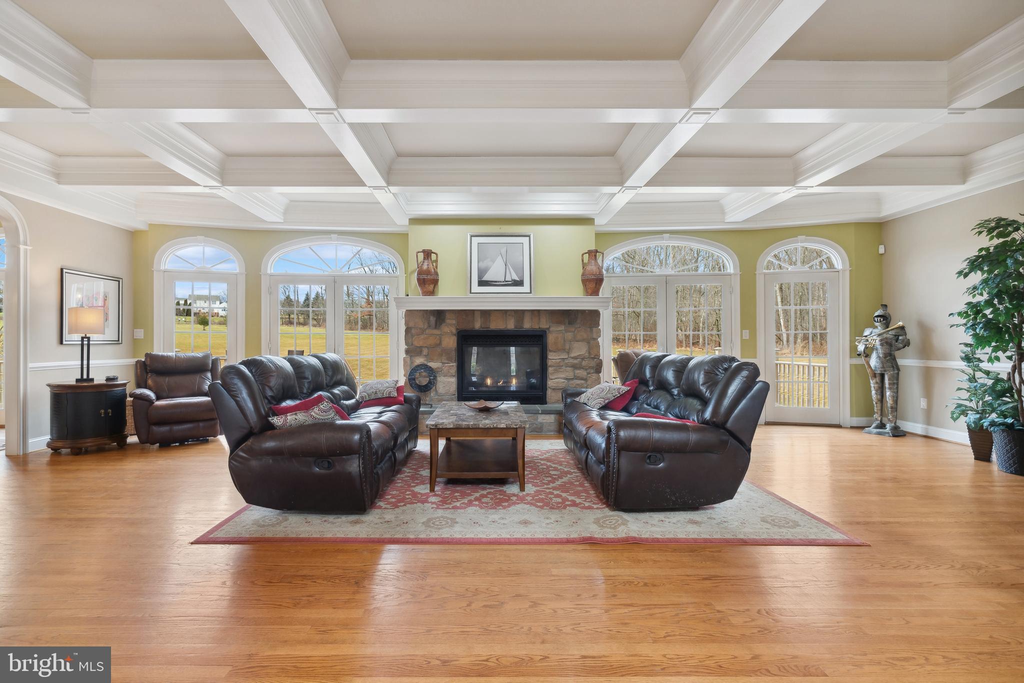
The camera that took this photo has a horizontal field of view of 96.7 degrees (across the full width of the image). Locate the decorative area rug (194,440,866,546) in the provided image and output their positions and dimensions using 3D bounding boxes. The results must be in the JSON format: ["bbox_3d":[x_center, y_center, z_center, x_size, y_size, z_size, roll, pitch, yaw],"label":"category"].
[{"bbox_3d":[0.075,1.118,3.860,3.740,0.016,2.680,0,0,-1],"label":"decorative area rug"}]

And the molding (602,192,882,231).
[{"bbox_3d":[2.990,-1.747,6.230,3.680,0.330,0.420,0,0,7],"label":"molding"}]

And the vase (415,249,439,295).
[{"bbox_3d":[-1.128,-0.925,6.110,0.315,0.640,0.300,0,0,0],"label":"vase"}]

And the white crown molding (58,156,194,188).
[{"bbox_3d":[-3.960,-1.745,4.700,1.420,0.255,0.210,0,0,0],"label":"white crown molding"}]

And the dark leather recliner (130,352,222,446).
[{"bbox_3d":[-3.860,0.610,5.360,0.930,1.000,0.950,0,0,-37],"label":"dark leather recliner"}]

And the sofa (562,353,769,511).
[{"bbox_3d":[1.105,0.605,3.900,1.070,1.000,2.000,0,0,-2],"label":"sofa"}]

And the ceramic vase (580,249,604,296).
[{"bbox_3d":[1.083,-0.925,6.110,0.315,0.640,0.300,0,0,0],"label":"ceramic vase"}]

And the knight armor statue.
[{"bbox_3d":[4.550,0.335,5.570,0.360,1.590,0.540,0,0,-42],"label":"knight armor statue"}]

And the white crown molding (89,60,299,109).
[{"bbox_3d":[-2.198,-1.773,3.135,1.540,0.274,0.122,0,0,0],"label":"white crown molding"}]

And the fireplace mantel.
[{"bbox_3d":[-0.115,-0.487,5.940,2.760,0.178,0.290,0,0,1],"label":"fireplace mantel"}]

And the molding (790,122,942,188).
[{"bbox_3d":[3.030,-1.747,4.060,0.330,0.255,1.380,0,0,-3],"label":"molding"}]

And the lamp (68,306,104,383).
[{"bbox_3d":[-4.410,0.036,4.710,0.213,0.787,0.284,0,0,26],"label":"lamp"}]

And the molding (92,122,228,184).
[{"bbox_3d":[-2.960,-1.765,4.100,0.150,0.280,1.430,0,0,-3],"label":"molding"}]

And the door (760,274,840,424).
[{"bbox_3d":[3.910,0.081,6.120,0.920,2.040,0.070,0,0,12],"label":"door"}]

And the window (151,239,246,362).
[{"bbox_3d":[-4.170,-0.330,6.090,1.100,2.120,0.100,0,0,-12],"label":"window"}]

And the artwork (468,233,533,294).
[{"bbox_3d":[-0.153,-1.013,6.007,0.866,0.826,0.041,0,0,0],"label":"artwork"}]

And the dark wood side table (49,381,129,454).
[{"bbox_3d":[-4.442,0.782,4.771,0.547,0.704,0.709,0,0,31],"label":"dark wood side table"}]

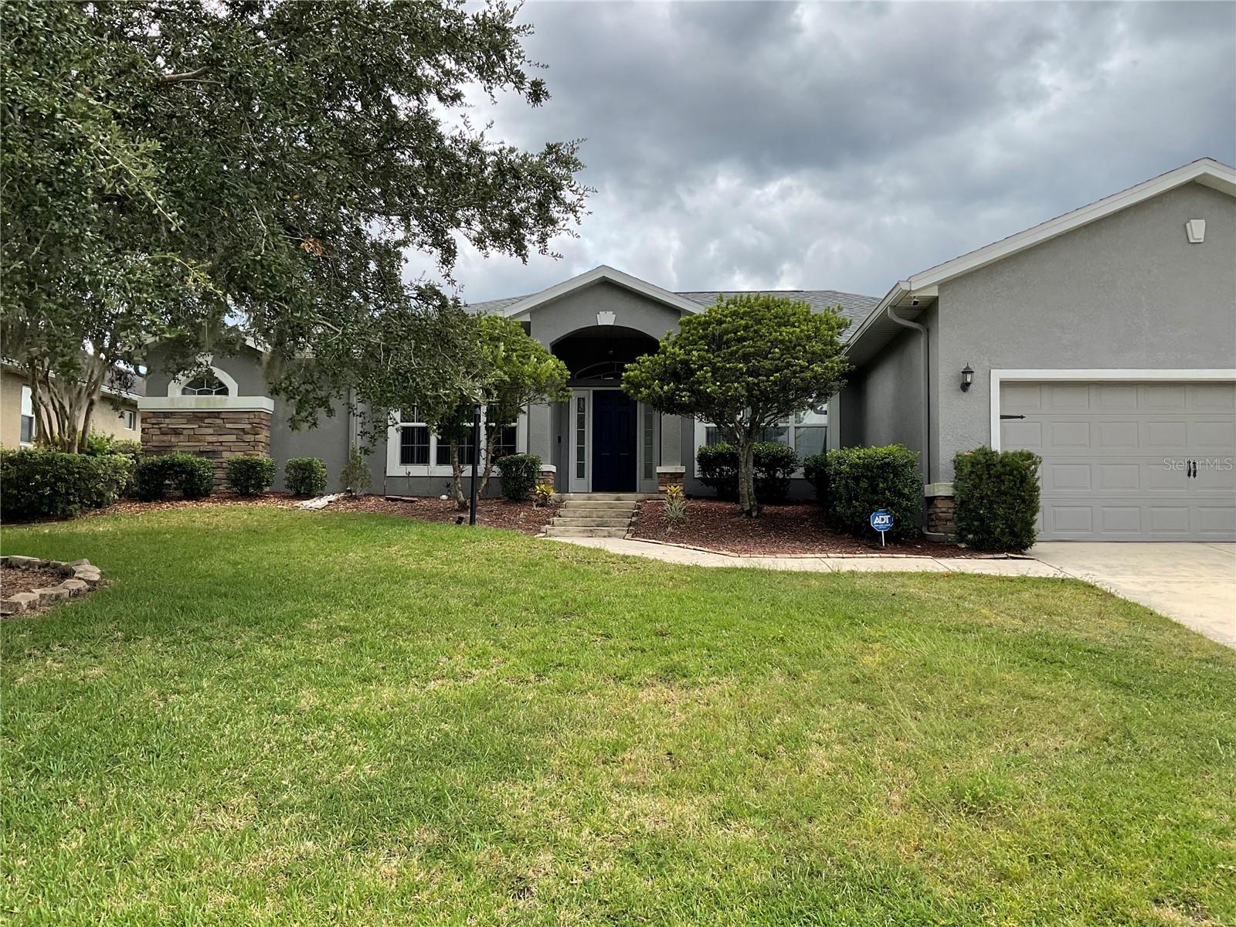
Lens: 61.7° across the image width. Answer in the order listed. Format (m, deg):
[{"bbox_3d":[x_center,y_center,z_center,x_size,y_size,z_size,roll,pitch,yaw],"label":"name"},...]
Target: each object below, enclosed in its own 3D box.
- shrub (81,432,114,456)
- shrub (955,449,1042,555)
[{"bbox_3d":[-8.840,0.060,17.500,0.850,1.100,0.800,0,-3,3],"label":"shrub"},{"bbox_3d":[4.450,0.420,12.150,0.950,1.210,0.920,0,-3,3],"label":"shrub"}]

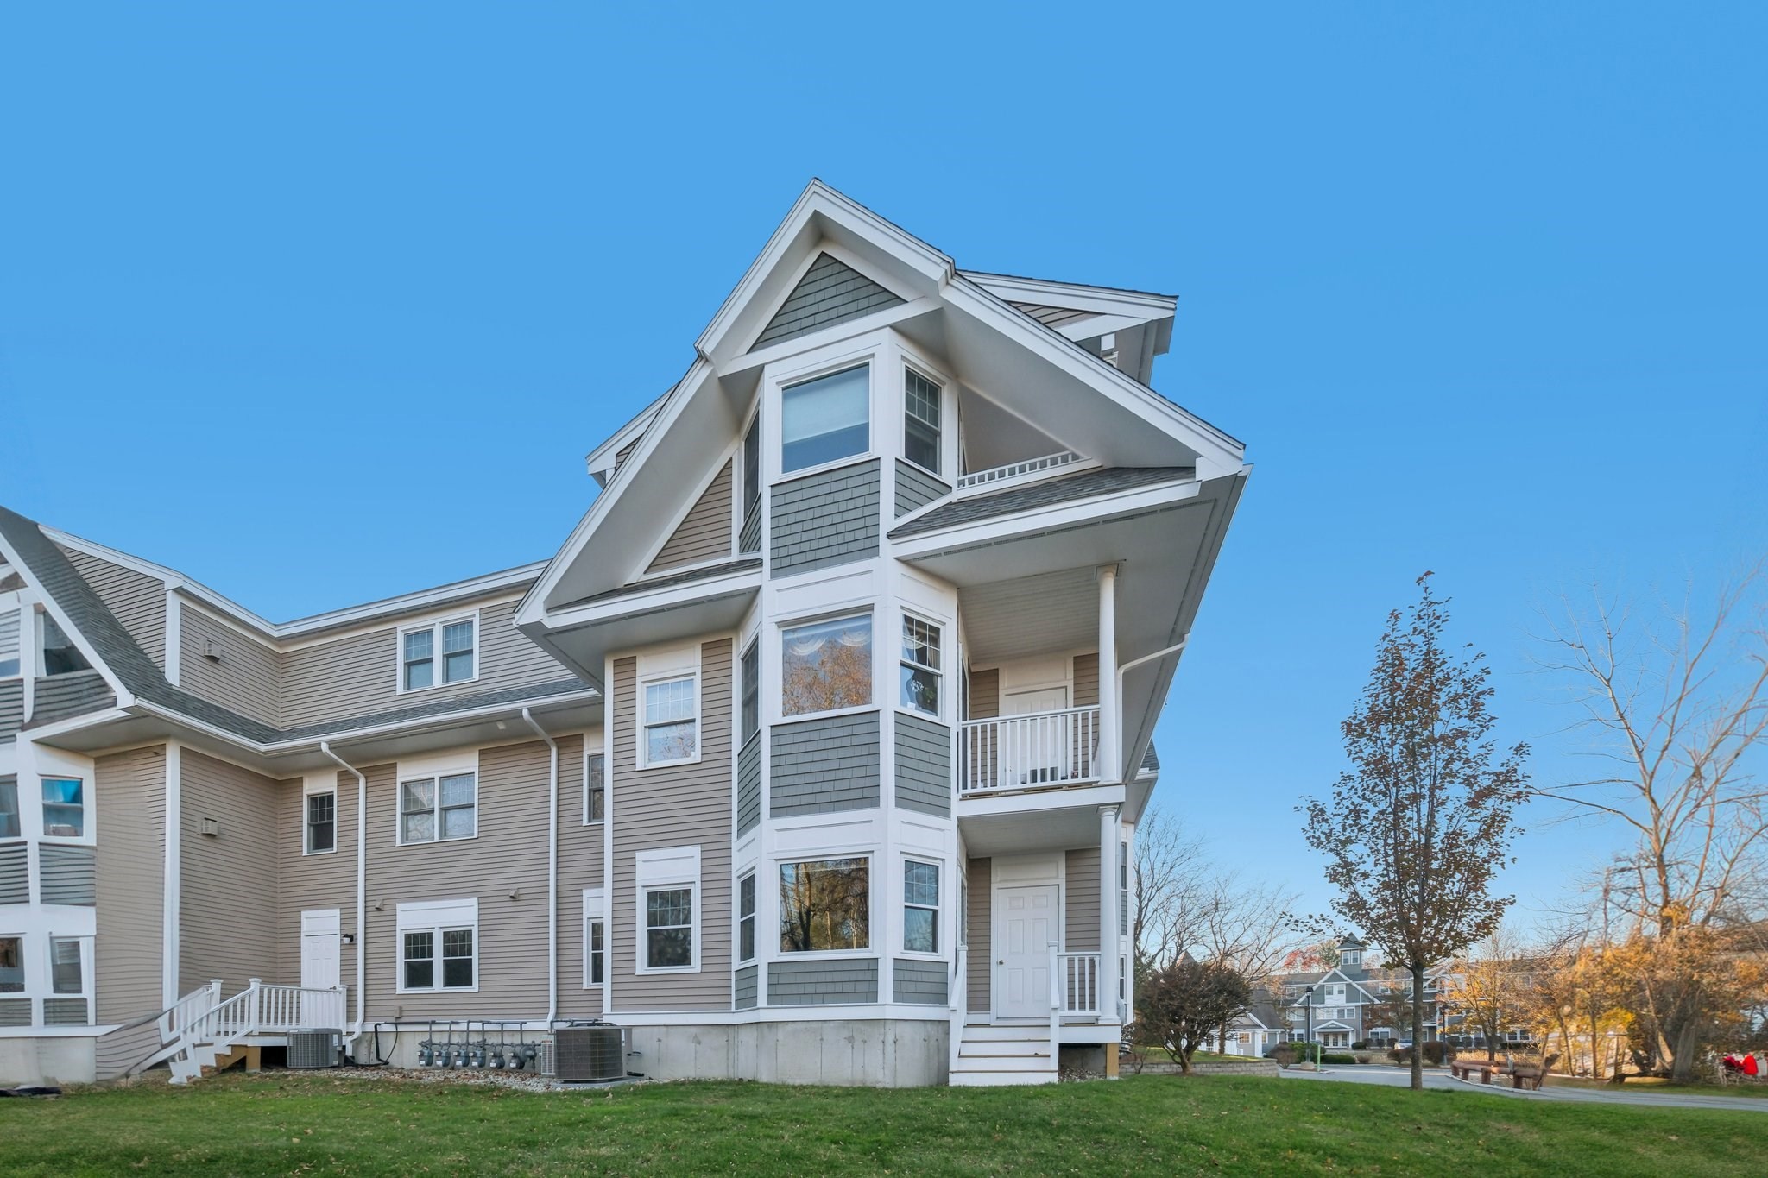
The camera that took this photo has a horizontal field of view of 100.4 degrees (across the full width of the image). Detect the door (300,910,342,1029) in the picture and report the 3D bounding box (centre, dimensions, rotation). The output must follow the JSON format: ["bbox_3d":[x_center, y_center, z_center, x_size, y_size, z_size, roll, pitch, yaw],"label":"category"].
[{"bbox_3d":[-12.394,8.311,16.200,1.120,2.520,0.120,0,0,17],"label":"door"}]

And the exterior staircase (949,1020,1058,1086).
[{"bbox_3d":[1.526,5.879,9.300,1.320,0.800,1.000,0,0,17],"label":"exterior staircase"}]

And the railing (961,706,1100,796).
[{"bbox_3d":[1.908,2.116,9.600,1.800,1.000,0.090,0,0,17],"label":"railing"}]

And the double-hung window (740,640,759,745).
[{"bbox_3d":[-1.850,1.428,10.150,0.100,1.280,0.750,0,0,-29],"label":"double-hung window"}]

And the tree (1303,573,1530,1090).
[{"bbox_3d":[10.120,4.609,14.000,4.300,9.850,4.200,0,0,0],"label":"tree"}]

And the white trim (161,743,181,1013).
[{"bbox_3d":[-14.334,5.802,14.800,0.180,5.450,0.180,0,0,17],"label":"white trim"}]

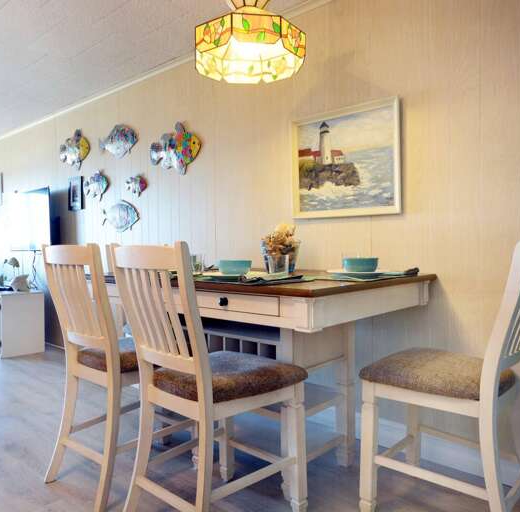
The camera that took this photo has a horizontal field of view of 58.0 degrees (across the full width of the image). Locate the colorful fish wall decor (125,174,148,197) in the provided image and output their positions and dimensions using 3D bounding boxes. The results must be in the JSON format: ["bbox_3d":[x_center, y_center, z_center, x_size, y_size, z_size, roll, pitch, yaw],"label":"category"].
[{"bbox_3d":[-1.002,-0.569,3.792,0.275,0.185,0.030,0,1,41],"label":"colorful fish wall decor"}]

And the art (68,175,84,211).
[{"bbox_3d":[-1.731,-0.589,4.429,0.262,0.309,0.030,0,1,41],"label":"art"}]

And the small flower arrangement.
[{"bbox_3d":[0.098,-0.038,2.240,0.185,0.243,0.185,-1,1,0],"label":"small flower arrangement"}]

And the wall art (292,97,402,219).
[{"bbox_3d":[0.446,-0.499,2.527,0.652,0.571,0.030,0,1,41],"label":"wall art"}]

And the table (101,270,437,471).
[{"bbox_3d":[-0.019,0.546,2.264,1.369,0.910,1.012,0,1,41],"label":"table"}]

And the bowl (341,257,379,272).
[{"bbox_3d":[0.424,0.041,1.980,0.147,0.064,0.147,-1,1,0],"label":"bowl"}]

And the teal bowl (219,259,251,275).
[{"bbox_3d":[-0.103,0.049,1.990,0.147,0.064,0.147,-1,1,0],"label":"teal bowl"}]

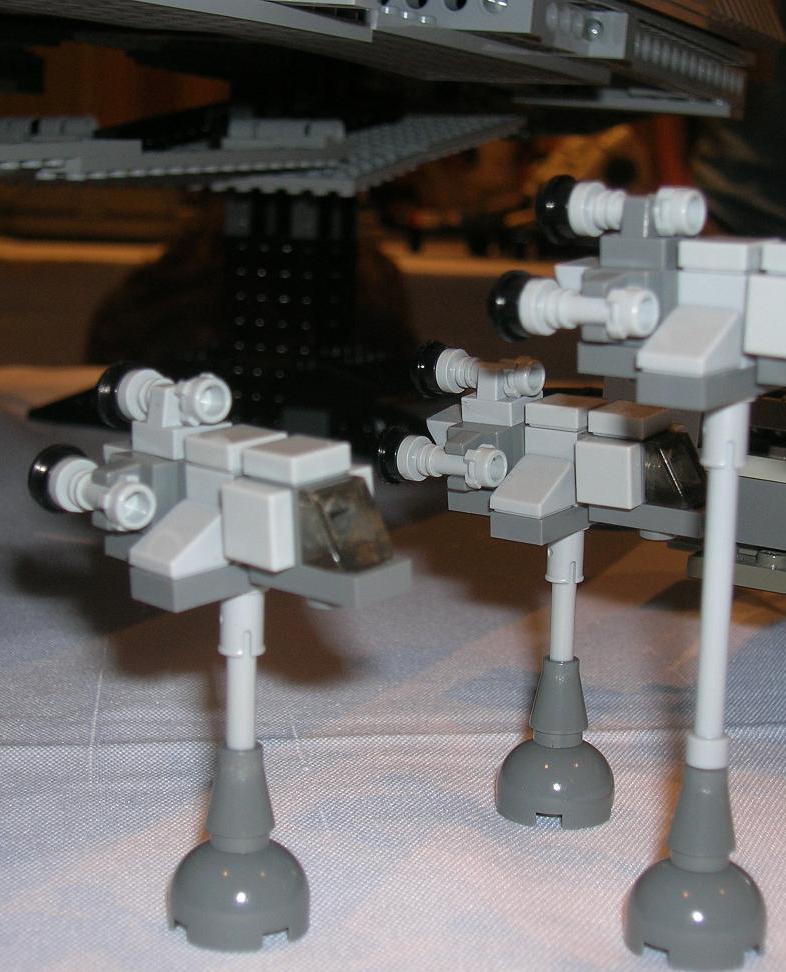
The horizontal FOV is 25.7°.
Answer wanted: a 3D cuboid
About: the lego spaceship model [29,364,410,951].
[{"bbox_3d":[-0.016,0.018,0.191,0.030,0.060,0.043,-11,17,-43],"label":"lego spaceship model"}]

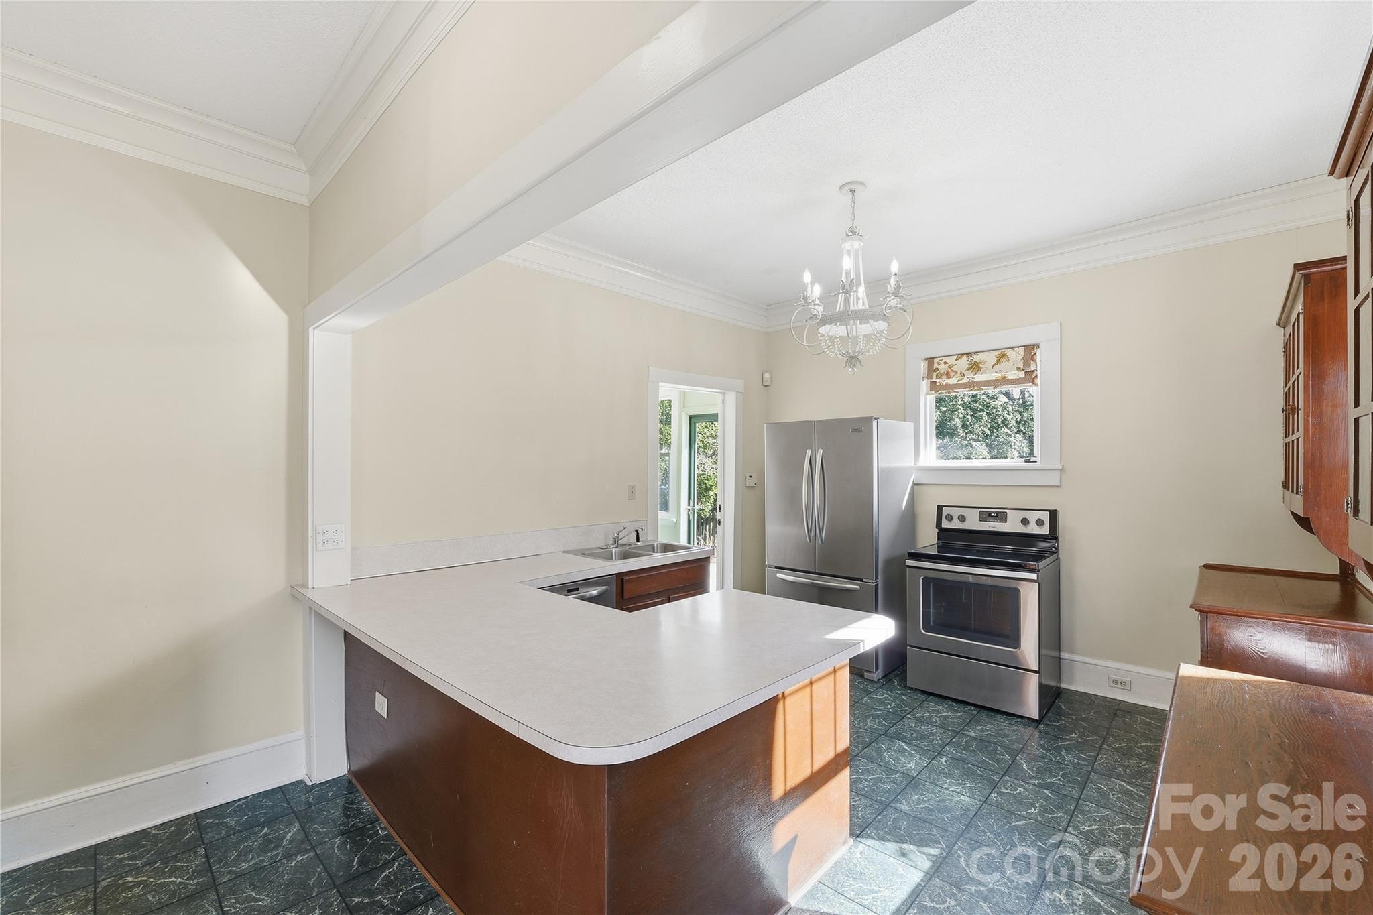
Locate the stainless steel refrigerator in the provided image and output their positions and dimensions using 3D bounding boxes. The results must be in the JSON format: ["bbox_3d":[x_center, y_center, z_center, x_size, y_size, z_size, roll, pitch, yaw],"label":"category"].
[{"bbox_3d":[1.196,0.639,4.221,0.910,1.815,0.780,-1,-2,44],"label":"stainless steel refrigerator"}]

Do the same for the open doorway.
[{"bbox_3d":[0.089,0.426,4.551,0.140,2.240,1.185,-1,-2,44],"label":"open doorway"}]

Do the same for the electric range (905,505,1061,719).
[{"bbox_3d":[1.963,0.944,3.546,0.760,1.185,0.680,-1,-2,44],"label":"electric range"}]

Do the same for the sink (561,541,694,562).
[{"bbox_3d":[-0.310,0.706,3.561,0.535,0.185,0.835,-1,-2,44],"label":"sink"}]

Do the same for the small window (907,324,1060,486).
[{"bbox_3d":[2.188,-0.358,3.999,1.045,1.127,0.110,-1,-2,44],"label":"small window"}]

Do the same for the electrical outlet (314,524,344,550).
[{"bbox_3d":[-1.621,0.367,2.436,0.012,0.116,0.116,-1,-2,44],"label":"electrical outlet"}]

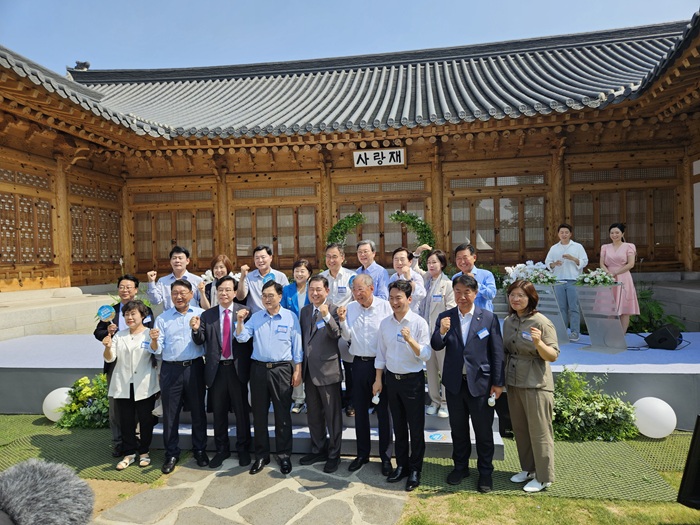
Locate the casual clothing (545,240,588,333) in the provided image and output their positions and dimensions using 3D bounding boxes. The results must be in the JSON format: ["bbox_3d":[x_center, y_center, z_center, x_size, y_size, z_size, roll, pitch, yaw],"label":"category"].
[{"bbox_3d":[3.226,0.373,6.930,0.620,1.401,0.380,-1,1,19],"label":"casual clothing"}]

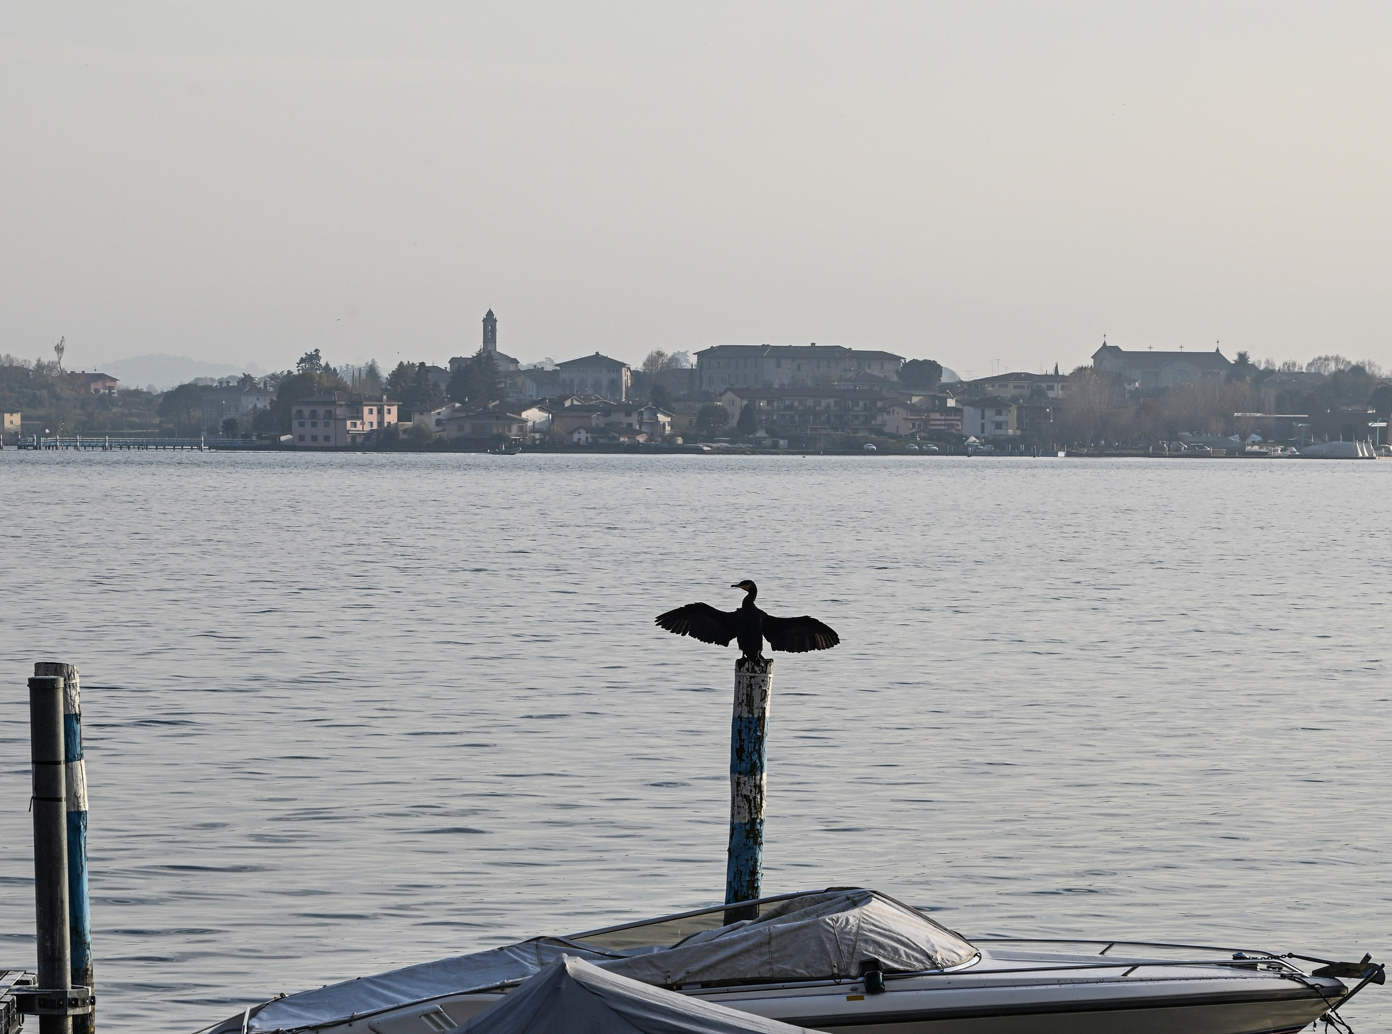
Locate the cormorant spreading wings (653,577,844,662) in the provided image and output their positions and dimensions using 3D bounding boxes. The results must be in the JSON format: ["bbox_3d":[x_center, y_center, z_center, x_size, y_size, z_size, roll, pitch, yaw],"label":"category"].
[{"bbox_3d":[0.348,0.706,41.100,1.240,0.560,0.380,0,1,6],"label":"cormorant spreading wings"}]

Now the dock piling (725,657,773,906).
[{"bbox_3d":[0.342,2.320,41.200,0.243,2.700,0.243,3,1,0],"label":"dock piling"}]

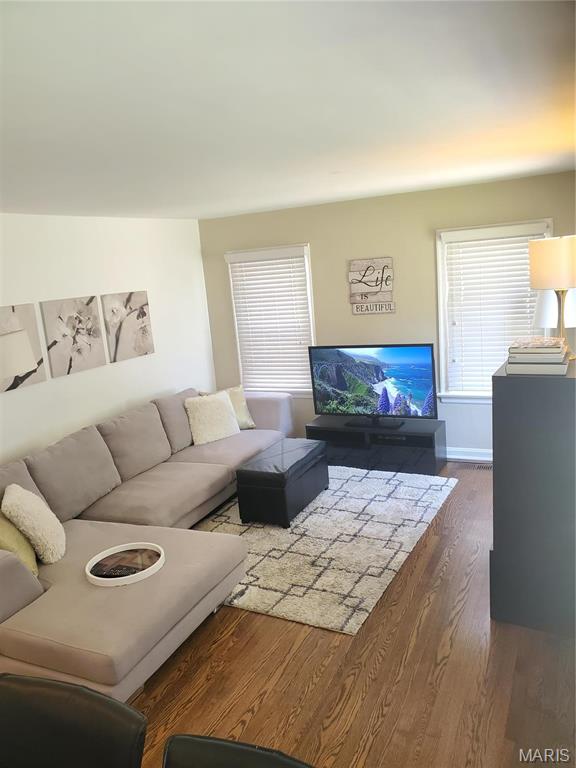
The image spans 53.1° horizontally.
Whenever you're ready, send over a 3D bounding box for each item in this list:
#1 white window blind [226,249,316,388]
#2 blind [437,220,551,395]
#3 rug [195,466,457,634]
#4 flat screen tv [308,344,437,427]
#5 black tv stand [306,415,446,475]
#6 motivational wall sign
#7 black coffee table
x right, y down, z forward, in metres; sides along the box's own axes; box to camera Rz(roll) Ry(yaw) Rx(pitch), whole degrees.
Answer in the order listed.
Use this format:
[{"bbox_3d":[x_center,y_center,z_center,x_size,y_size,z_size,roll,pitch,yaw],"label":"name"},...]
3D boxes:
[{"bbox_3d":[-0.190,-0.624,5.835,0.880,1.430,0.080,2,14,29],"label":"white window blind"},{"bbox_3d":[1.691,-0.585,4.784,0.860,1.400,0.080,2,14,29],"label":"blind"},{"bbox_3d":[0.184,1.019,4.309,1.640,0.020,2.240,2,14,28],"label":"rug"},{"bbox_3d":[0.775,0.015,5.264,1.160,0.740,0.200,1,13,26],"label":"flat screen tv"},{"bbox_3d":[0.813,0.553,5.399,1.220,0.375,0.390,1,13,26],"label":"black tv stand"},{"bbox_3d":[0.768,-0.891,5.264,0.440,0.520,0.025,2,14,29],"label":"motivational wall sign"},{"bbox_3d":[-0.012,0.764,4.586,0.405,0.430,0.760,1,13,26],"label":"black coffee table"}]

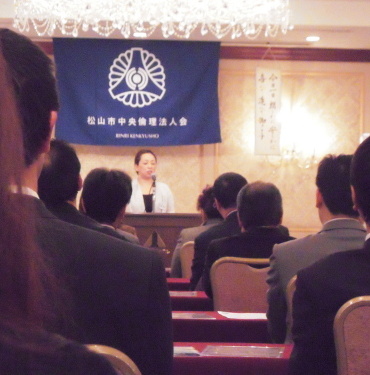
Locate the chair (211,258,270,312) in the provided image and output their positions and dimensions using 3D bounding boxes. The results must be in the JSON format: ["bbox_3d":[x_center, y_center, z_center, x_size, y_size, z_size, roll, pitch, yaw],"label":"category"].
[{"bbox_3d":[0.275,0.721,6.550,0.425,0.890,0.550,1,-1,-3],"label":"chair"}]

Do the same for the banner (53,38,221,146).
[{"bbox_3d":[-0.411,-0.820,14.000,1.450,0.910,0.040,1,-1,-4],"label":"banner"}]

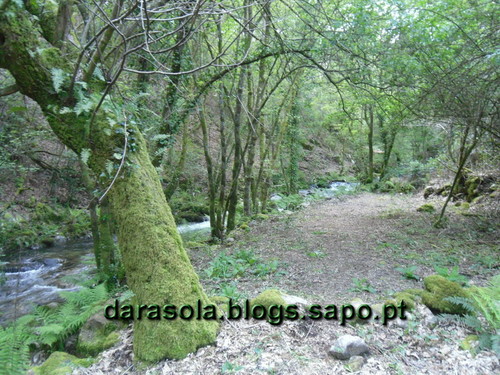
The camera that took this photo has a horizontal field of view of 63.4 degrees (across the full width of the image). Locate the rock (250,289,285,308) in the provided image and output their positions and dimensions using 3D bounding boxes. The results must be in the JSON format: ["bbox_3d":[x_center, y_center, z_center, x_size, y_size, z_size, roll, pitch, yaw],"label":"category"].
[{"bbox_3d":[0.190,1.141,4.150,0.360,0.180,0.300,0,4,0],"label":"rock"}]

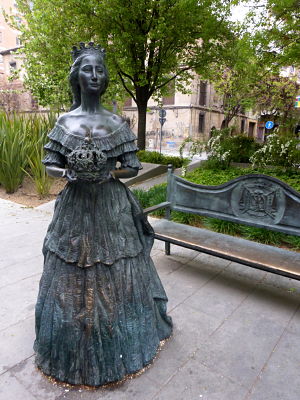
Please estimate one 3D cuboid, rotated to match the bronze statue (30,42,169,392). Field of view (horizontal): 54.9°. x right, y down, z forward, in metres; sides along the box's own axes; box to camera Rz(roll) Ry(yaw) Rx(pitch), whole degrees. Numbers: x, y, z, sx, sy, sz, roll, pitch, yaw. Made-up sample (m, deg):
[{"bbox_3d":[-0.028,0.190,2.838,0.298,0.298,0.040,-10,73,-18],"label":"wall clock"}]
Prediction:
[{"bbox_3d":[-0.341,0.042,1.866,0.951,1.830,0.987,0,15,-4],"label":"bronze statue"}]

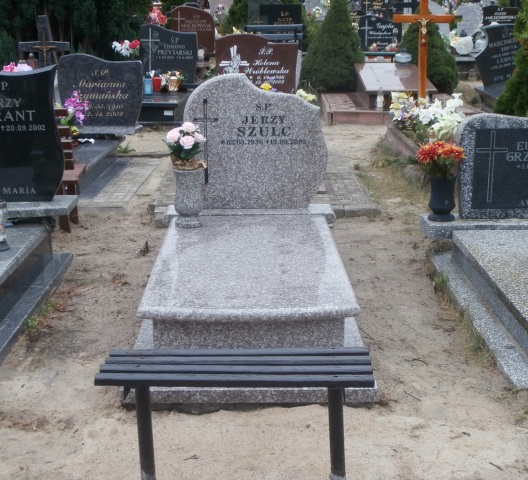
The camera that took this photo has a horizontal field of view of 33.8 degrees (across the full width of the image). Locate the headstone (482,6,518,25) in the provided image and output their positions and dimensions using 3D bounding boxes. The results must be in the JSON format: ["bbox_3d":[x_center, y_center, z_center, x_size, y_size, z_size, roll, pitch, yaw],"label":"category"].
[{"bbox_3d":[5.025,-4.563,18.400,0.790,0.800,0.130,0,16,-1],"label":"headstone"}]

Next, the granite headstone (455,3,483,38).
[{"bbox_3d":[3.846,-4.036,16.200,0.540,0.780,0.140,0,16,-1],"label":"granite headstone"}]

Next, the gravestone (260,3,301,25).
[{"bbox_3d":[0.252,-3.692,15.100,0.880,0.850,0.130,0,16,-1],"label":"gravestone"}]

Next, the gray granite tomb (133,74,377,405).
[{"bbox_3d":[-0.068,-0.147,4.150,1.000,1.100,1.900,0,16,-1],"label":"gray granite tomb"}]

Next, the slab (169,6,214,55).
[{"bbox_3d":[-1.208,-3.625,15.000,0.780,0.820,0.120,0,16,-1],"label":"slab"}]

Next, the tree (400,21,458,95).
[{"bbox_3d":[2.400,-2.690,12.600,0.840,1.220,0.840,0,16,-1],"label":"tree"}]

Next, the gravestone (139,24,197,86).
[{"bbox_3d":[-1.275,-2.498,11.700,0.780,0.800,0.120,0,16,-1],"label":"gravestone"}]

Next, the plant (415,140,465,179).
[{"bbox_3d":[0.976,-0.449,4.820,0.270,0.210,0.240,0,16,-1],"label":"plant"}]

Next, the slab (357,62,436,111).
[{"bbox_3d":[1.669,-1.978,11.200,0.880,0.480,1.400,0,16,-1],"label":"slab"}]

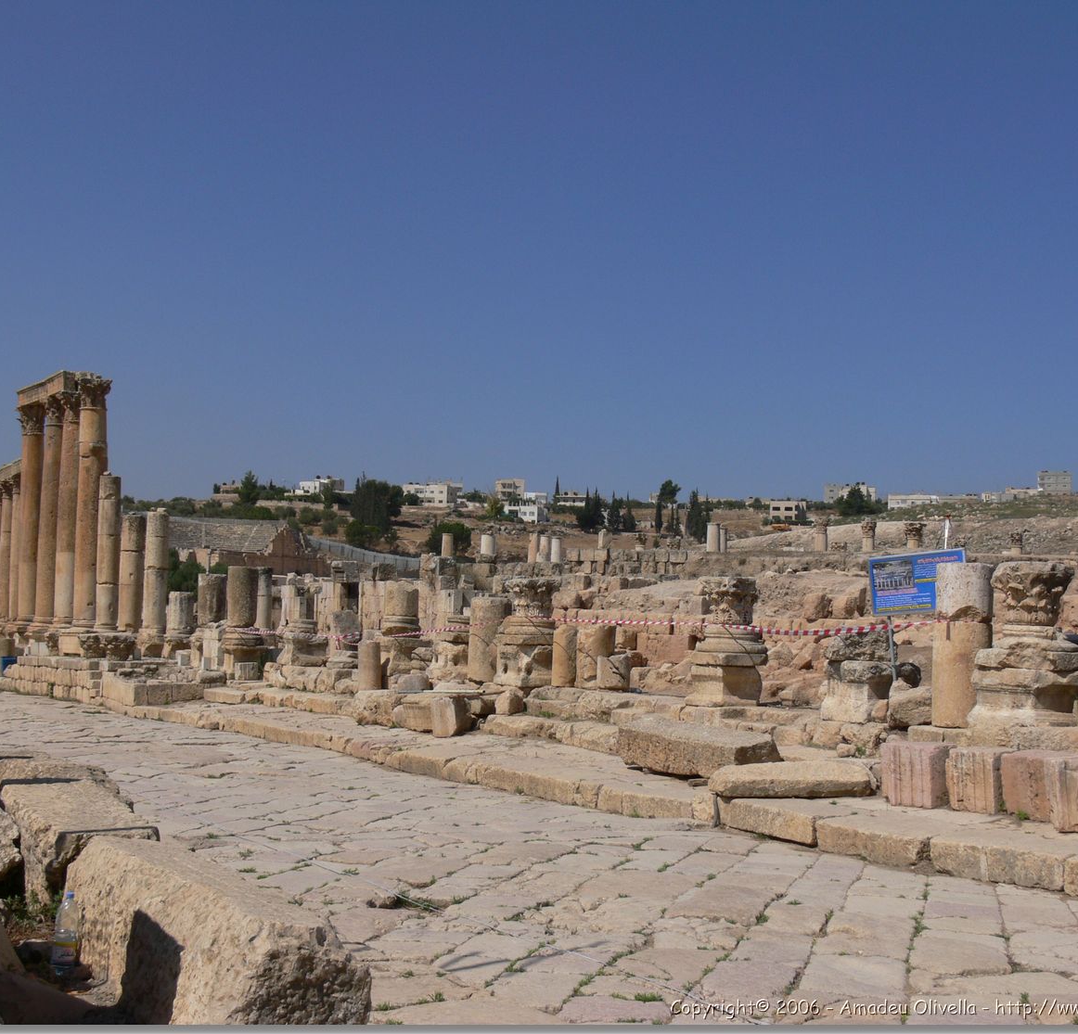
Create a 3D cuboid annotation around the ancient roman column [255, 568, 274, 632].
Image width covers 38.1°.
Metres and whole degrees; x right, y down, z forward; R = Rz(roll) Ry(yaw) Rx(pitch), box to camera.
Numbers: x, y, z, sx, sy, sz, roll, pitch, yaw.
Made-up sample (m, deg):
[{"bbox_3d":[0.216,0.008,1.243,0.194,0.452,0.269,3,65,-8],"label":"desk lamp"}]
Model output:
[{"bbox_3d":[-8.807,2.659,50.000,0.500,2.050,0.500,4,-4,-32],"label":"ancient roman column"}]

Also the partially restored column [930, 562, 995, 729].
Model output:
[{"bbox_3d":[4.803,1.441,17.754,0.670,1.880,0.670,1,-3,0],"label":"partially restored column"}]

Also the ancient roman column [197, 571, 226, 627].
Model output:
[{"bbox_3d":[-7.740,1.941,36.836,0.670,1.240,0.670,3,-4,-31],"label":"ancient roman column"}]

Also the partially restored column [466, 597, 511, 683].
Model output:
[{"bbox_3d":[-0.921,2.249,28.600,0.730,1.600,0.730,2,-2,0],"label":"partially restored column"}]

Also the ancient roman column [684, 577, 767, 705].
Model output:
[{"bbox_3d":[2.814,1.872,23.500,0.870,1.920,0.870,4,-4,-32],"label":"ancient roman column"}]

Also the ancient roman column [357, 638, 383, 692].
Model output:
[{"bbox_3d":[-2.524,2.201,23.423,0.350,0.780,0.350,3,-4,-31],"label":"ancient roman column"}]

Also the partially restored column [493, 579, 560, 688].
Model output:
[{"bbox_3d":[-0.193,1.792,24.751,0.700,1.750,0.700,3,-4,-31],"label":"partially restored column"}]

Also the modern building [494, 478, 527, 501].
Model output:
[{"bbox_3d":[-10.592,-10.188,580.000,10.800,9.000,11.000,2,-2,-3],"label":"modern building"}]

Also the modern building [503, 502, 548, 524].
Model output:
[{"bbox_3d":[-3.507,-1.109,430.000,9.500,5.900,8.500,1,-3,20],"label":"modern building"}]

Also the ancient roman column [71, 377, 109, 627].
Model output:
[{"bbox_3d":[-16.234,-0.520,56.500,1.200,9.000,1.200,4,-4,-32],"label":"ancient roman column"}]

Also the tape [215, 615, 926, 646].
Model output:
[{"bbox_3d":[-1.250,2.100,29.600,0.350,0.900,22.600,4,-4,-34],"label":"tape"}]

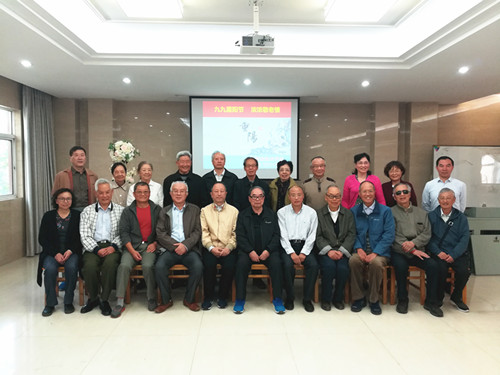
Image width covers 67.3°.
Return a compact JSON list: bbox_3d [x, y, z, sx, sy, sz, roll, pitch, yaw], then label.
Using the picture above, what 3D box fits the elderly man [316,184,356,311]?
[{"bbox_3d":[0.981,0.629,4.260,0.460,1.300,0.700,0,3,4],"label":"elderly man"}]

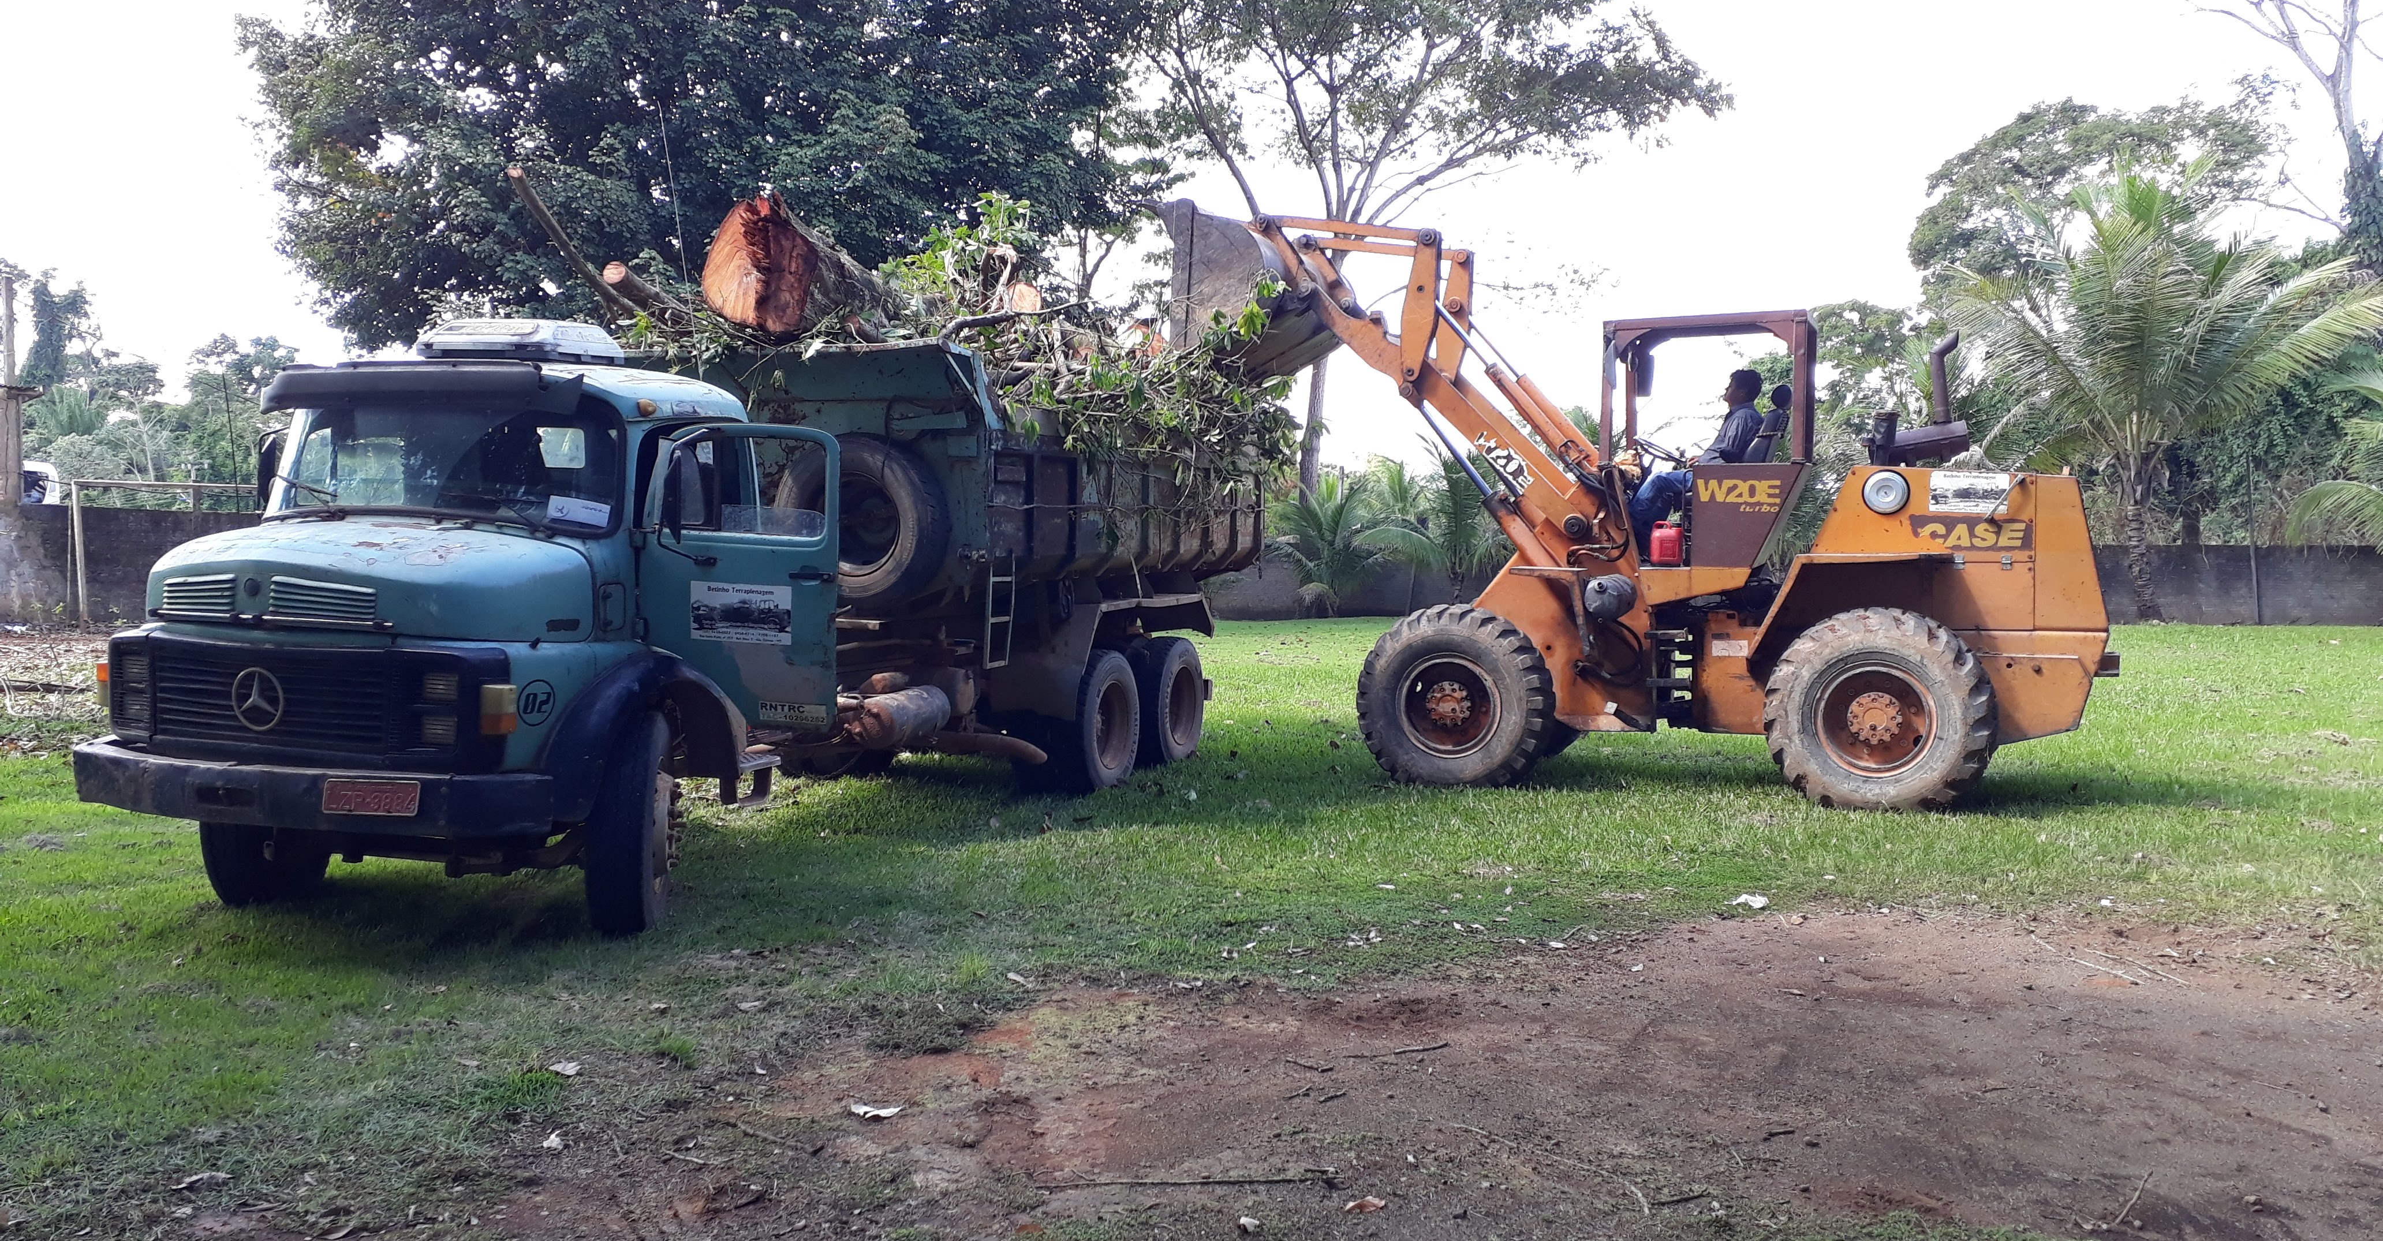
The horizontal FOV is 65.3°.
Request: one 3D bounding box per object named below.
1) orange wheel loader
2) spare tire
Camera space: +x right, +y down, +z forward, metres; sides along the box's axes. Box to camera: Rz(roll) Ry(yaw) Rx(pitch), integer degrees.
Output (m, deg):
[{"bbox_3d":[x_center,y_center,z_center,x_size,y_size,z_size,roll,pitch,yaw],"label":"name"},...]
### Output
[{"bbox_3d":[3.083,-0.939,13.074,6.200,4.080,2.430,1,2,26],"label":"orange wheel loader"},{"bbox_3d":[-1.877,-0.555,10.650,1.020,1.020,0.280,1,2,20],"label":"spare tire"}]

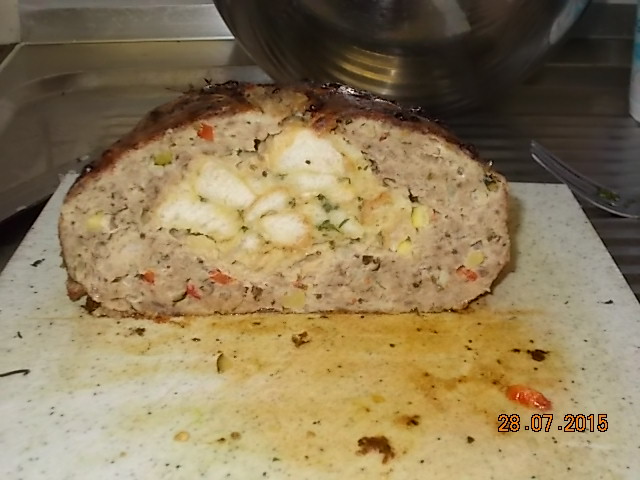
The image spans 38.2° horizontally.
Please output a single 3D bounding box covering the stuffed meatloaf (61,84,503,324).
[{"bbox_3d":[-0.015,-0.031,0.380,0.162,0.079,0.110,-1,25,-3],"label":"stuffed meatloaf"}]

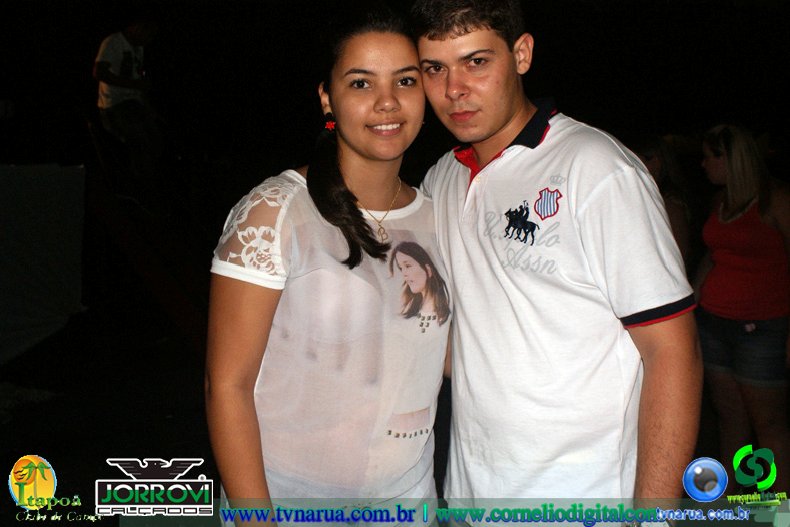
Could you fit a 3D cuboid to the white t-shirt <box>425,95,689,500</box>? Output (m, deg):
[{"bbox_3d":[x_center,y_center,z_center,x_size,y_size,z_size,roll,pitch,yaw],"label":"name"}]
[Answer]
[{"bbox_3d":[0.225,0.095,1.290,0.500,0.700,0.310,1,6,31],"label":"white t-shirt"}]

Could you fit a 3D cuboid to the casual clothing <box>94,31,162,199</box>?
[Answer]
[{"bbox_3d":[-2.024,-1.131,6.000,0.470,1.220,0.470,3,6,35],"label":"casual clothing"}]

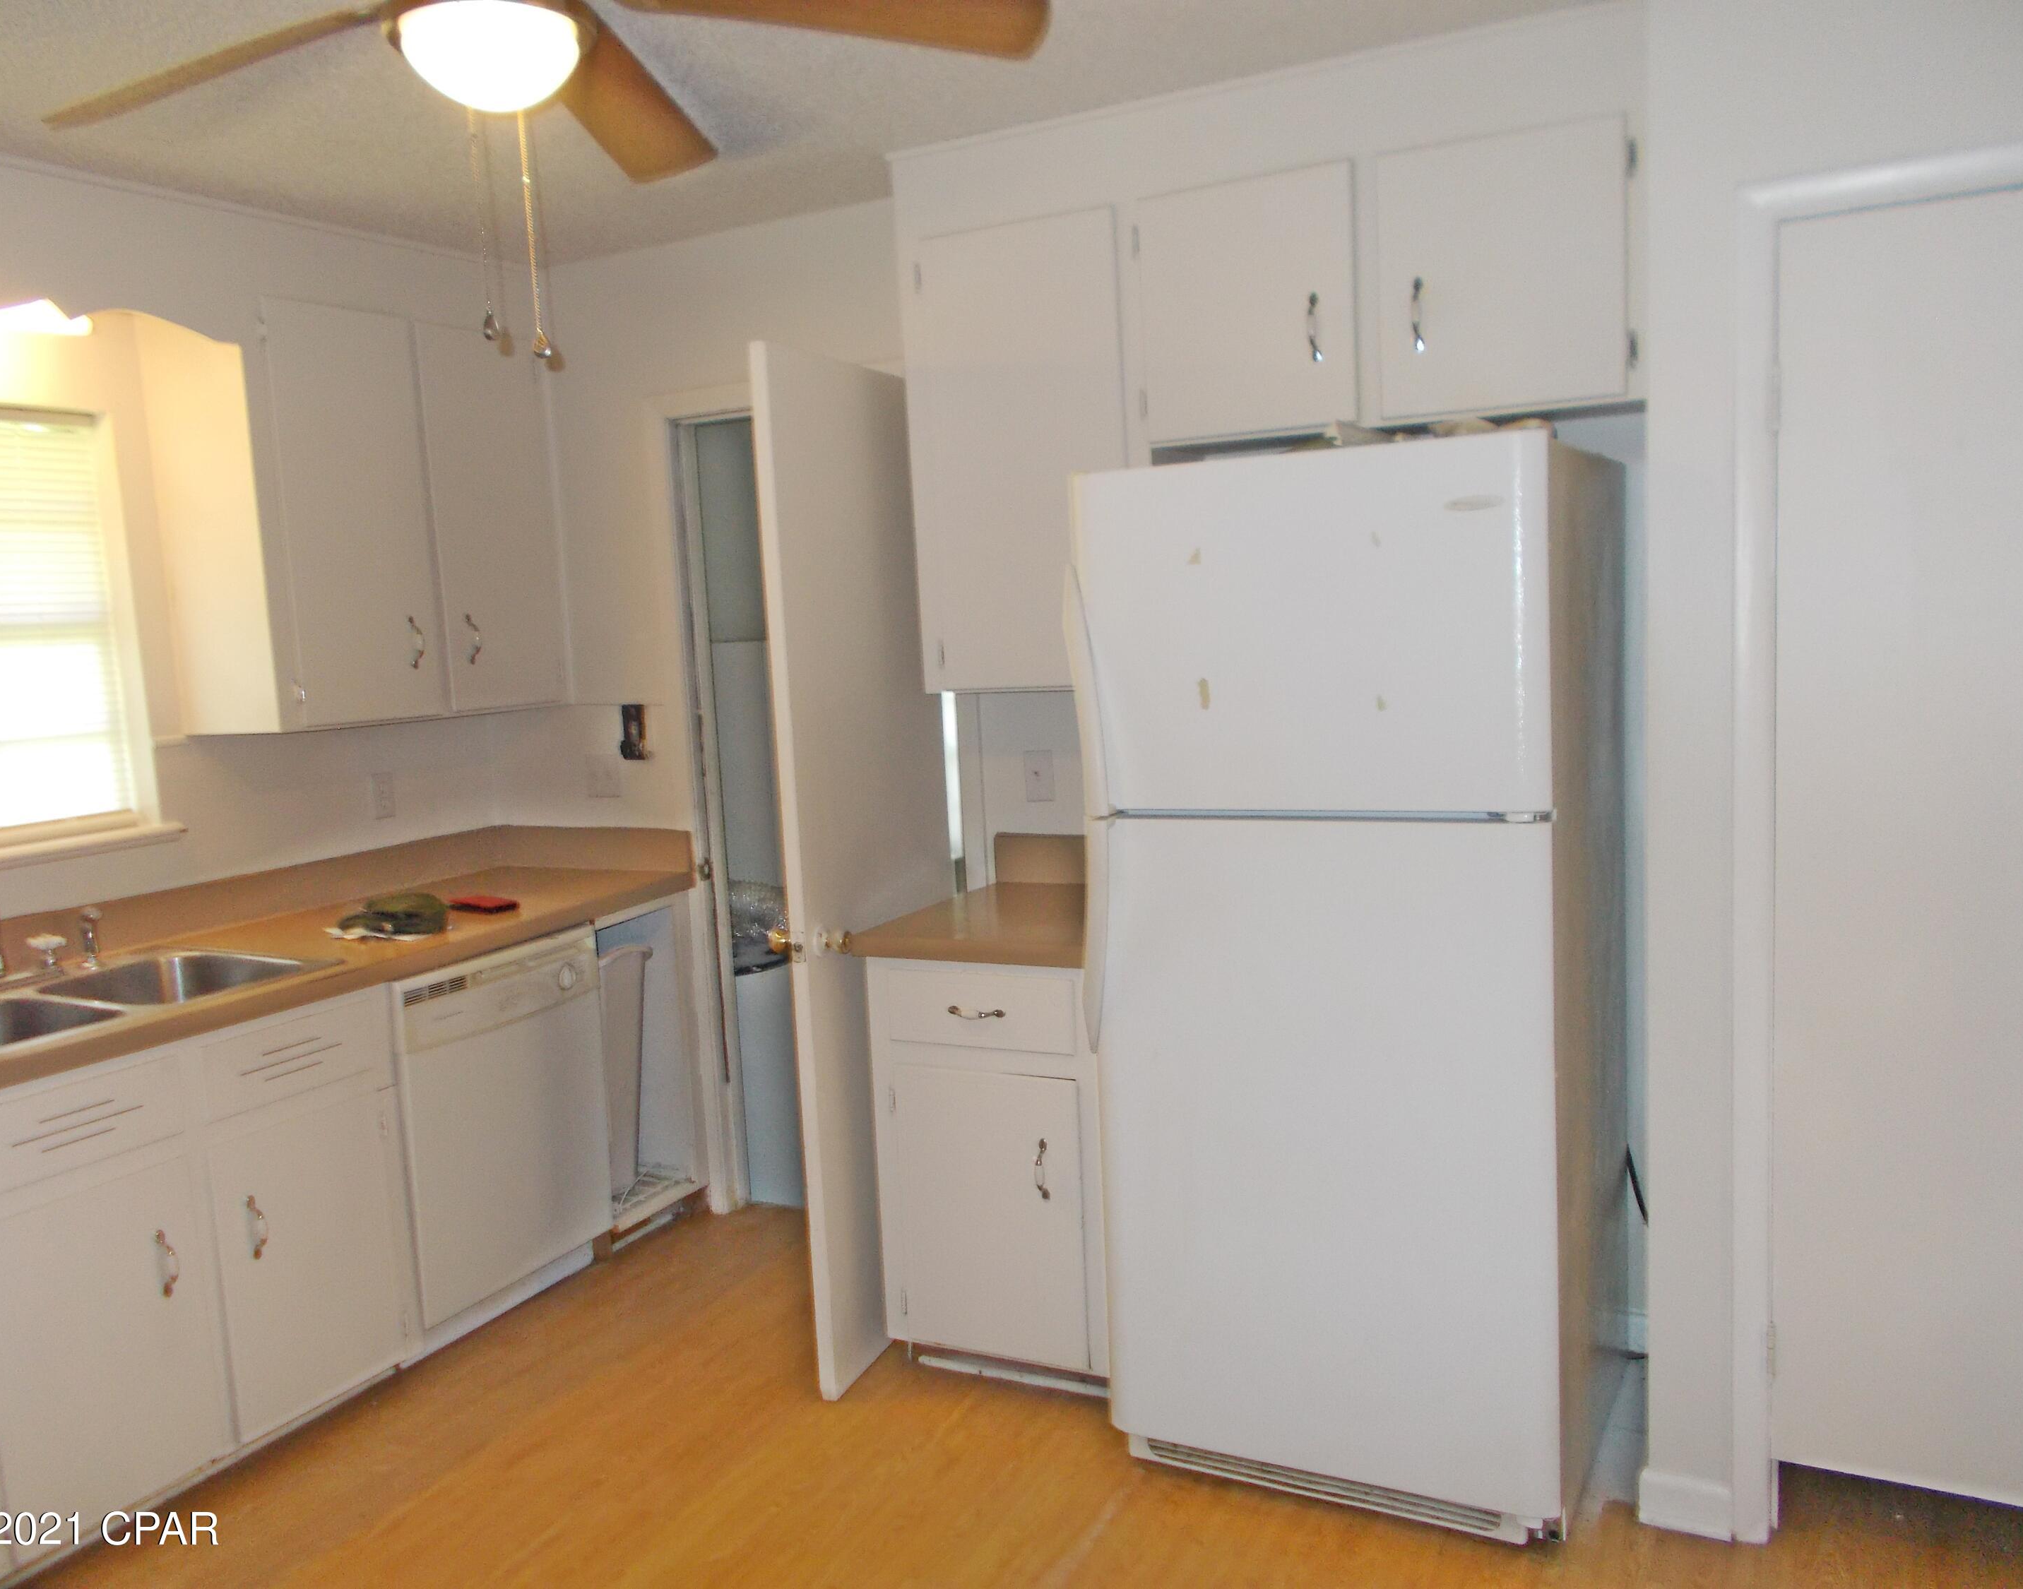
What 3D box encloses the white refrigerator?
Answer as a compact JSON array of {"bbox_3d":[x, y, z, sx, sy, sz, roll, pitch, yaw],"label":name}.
[{"bbox_3d":[0.647,0.302,2.917,0.782,1.765,0.755,1,8,28],"label":"white refrigerator"}]

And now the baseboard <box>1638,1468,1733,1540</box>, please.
[{"bbox_3d":[1.102,1.159,2.602,0.141,0.095,0.016,1,8,28],"label":"baseboard"}]

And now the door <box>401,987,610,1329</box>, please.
[{"bbox_3d":[-1.146,0.807,3.639,0.050,0.598,0.590,1,8,28],"label":"door"}]

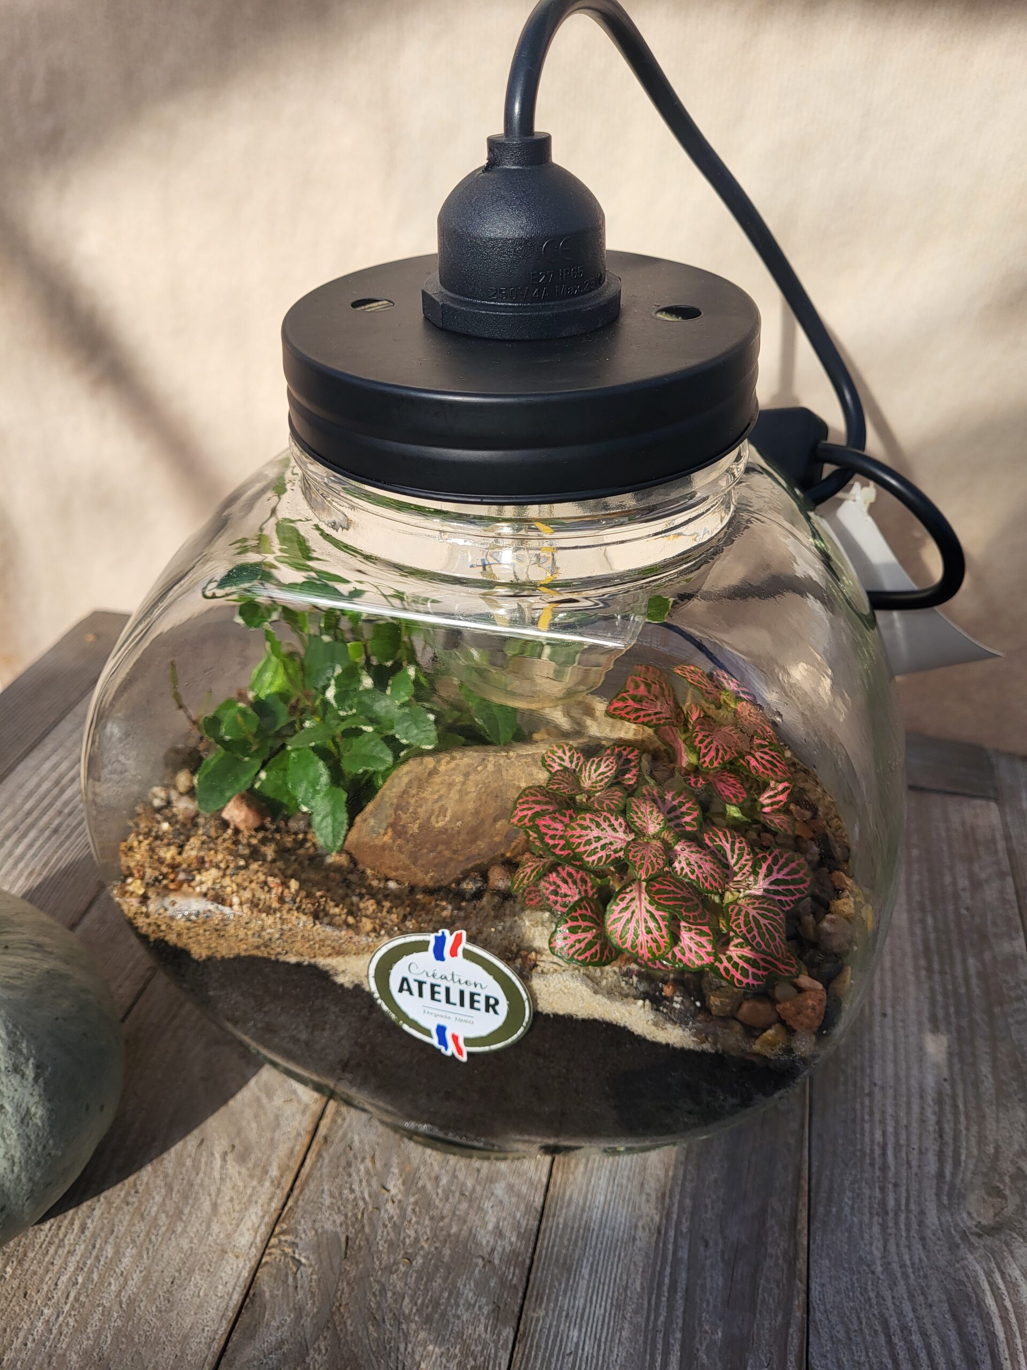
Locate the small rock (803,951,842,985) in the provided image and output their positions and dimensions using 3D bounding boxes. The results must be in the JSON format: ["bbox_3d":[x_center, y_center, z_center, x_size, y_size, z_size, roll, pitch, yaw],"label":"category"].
[{"bbox_3d":[0.089,0.081,0.295,0.011,0.008,0.010,-2,36,0],"label":"small rock"}]

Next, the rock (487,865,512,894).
[{"bbox_3d":[-0.004,0.062,0.329,0.008,0.008,0.009,1,36,0],"label":"rock"}]

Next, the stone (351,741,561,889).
[{"bbox_3d":[-0.016,0.035,0.326,0.070,0.037,0.037,-2,36,0],"label":"stone"}]

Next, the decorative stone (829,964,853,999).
[{"bbox_3d":[0.100,0.091,0.315,0.009,0.009,0.011,1,36,0],"label":"decorative stone"}]

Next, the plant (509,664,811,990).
[{"bbox_3d":[0.040,0.037,0.314,0.083,0.045,0.096,-2,36,0],"label":"plant"}]

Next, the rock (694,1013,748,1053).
[{"bbox_3d":[0.062,0.104,0.307,0.015,0.011,0.012,1,36,0],"label":"rock"}]

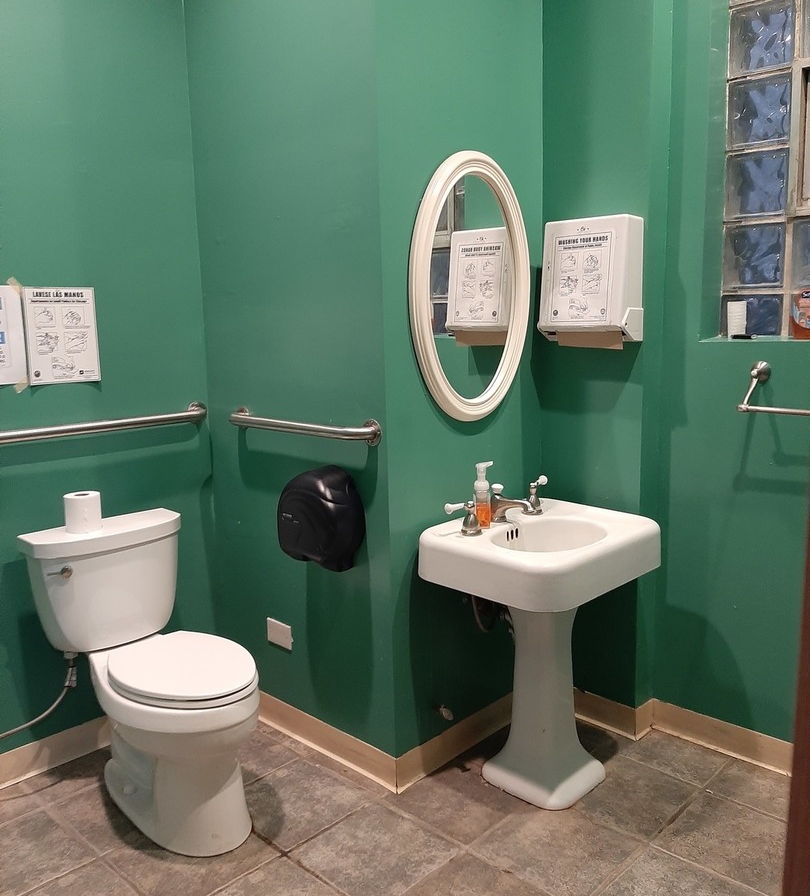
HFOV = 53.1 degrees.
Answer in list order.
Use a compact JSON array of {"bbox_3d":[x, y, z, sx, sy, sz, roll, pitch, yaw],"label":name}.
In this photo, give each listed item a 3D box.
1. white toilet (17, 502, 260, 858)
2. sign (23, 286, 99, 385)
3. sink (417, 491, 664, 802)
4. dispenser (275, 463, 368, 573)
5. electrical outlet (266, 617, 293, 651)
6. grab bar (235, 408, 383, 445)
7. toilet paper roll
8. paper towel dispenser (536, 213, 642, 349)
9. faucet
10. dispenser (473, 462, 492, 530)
[{"bbox_3d":[-0.709,0.634,2.354,0.735,0.756,0.487,6,11,44],"label":"white toilet"},{"bbox_3d":[-1.031,-0.340,2.452,0.005,0.287,0.213,6,11,44],"label":"sign"},{"bbox_3d":[0.411,0.598,2.438,0.463,0.755,0.579,6,11,44],"label":"sink"},{"bbox_3d":[-0.259,0.212,2.364,0.283,0.318,0.146,6,11,44],"label":"dispenser"},{"bbox_3d":[-0.418,0.615,2.677,0.129,0.083,0.012,6,11,44],"label":"electrical outlet"},{"bbox_3d":[-0.329,-0.062,2.441,0.690,0.076,0.071,6,11,44],"label":"grab bar"},{"bbox_3d":[-0.970,0.194,2.440,0.113,0.106,0.113,6,11,44],"label":"toilet paper roll"},{"bbox_3d":[0.568,-0.510,2.488,0.290,0.364,0.129,6,11,44],"label":"paper towel dispenser"},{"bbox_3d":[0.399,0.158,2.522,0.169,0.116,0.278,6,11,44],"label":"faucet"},{"bbox_3d":[0.231,0.137,2.395,0.058,0.198,0.055,-5,9,-26],"label":"dispenser"}]

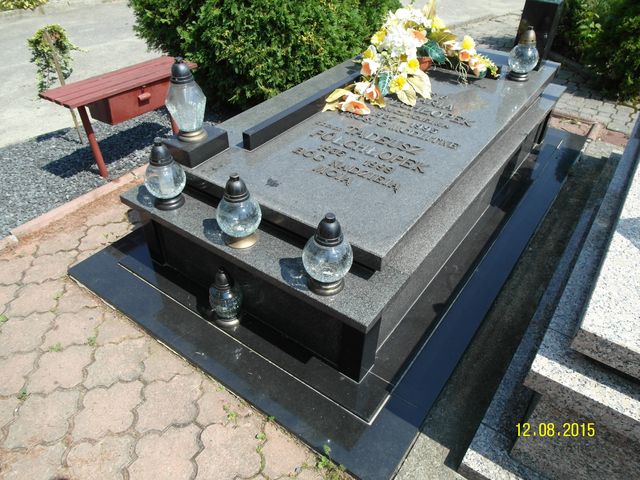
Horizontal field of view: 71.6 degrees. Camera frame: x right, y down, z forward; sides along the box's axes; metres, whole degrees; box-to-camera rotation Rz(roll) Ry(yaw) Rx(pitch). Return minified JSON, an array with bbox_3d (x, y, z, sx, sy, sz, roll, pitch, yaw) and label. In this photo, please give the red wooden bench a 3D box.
[{"bbox_3d":[-1.101,-0.709,2.651,0.295,0.510,0.808,24,44,27],"label":"red wooden bench"}]

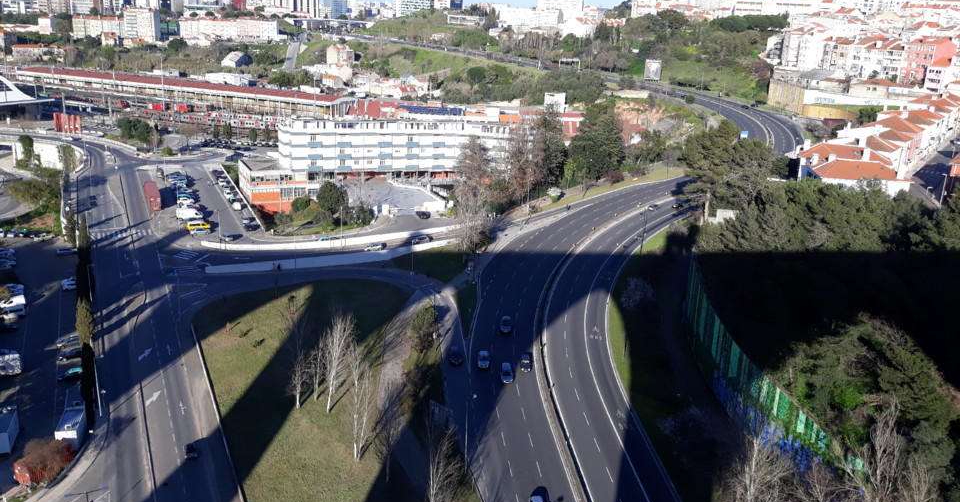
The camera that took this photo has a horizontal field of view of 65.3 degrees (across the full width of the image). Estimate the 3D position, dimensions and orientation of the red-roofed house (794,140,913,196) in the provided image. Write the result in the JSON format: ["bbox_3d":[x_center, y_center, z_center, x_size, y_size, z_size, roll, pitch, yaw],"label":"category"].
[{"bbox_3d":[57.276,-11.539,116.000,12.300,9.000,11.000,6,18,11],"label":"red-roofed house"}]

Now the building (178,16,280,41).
[{"bbox_3d":[-195.692,-174.623,588.000,73.000,17.000,12.000,-1,18,-11],"label":"building"}]

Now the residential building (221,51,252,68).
[{"bbox_3d":[-142.180,-111.140,437.590,10.000,8.320,16.000,8,17,17],"label":"residential building"}]

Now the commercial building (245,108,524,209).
[{"bbox_3d":[-25.970,-25.030,206.400,74.000,23.400,22.000,-2,17,-14],"label":"commercial building"}]

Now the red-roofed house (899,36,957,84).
[{"bbox_3d":[173.000,-73.688,290.000,11.000,18.000,14.000,-3,18,-17],"label":"red-roofed house"}]

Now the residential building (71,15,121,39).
[{"bbox_3d":[-294.930,-173.910,584.140,38.000,16.510,12.000,2,16,0],"label":"residential building"}]

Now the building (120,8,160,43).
[{"bbox_3d":[-282.624,-187.709,624.000,24.000,28.000,13.000,1,18,-4],"label":"building"}]

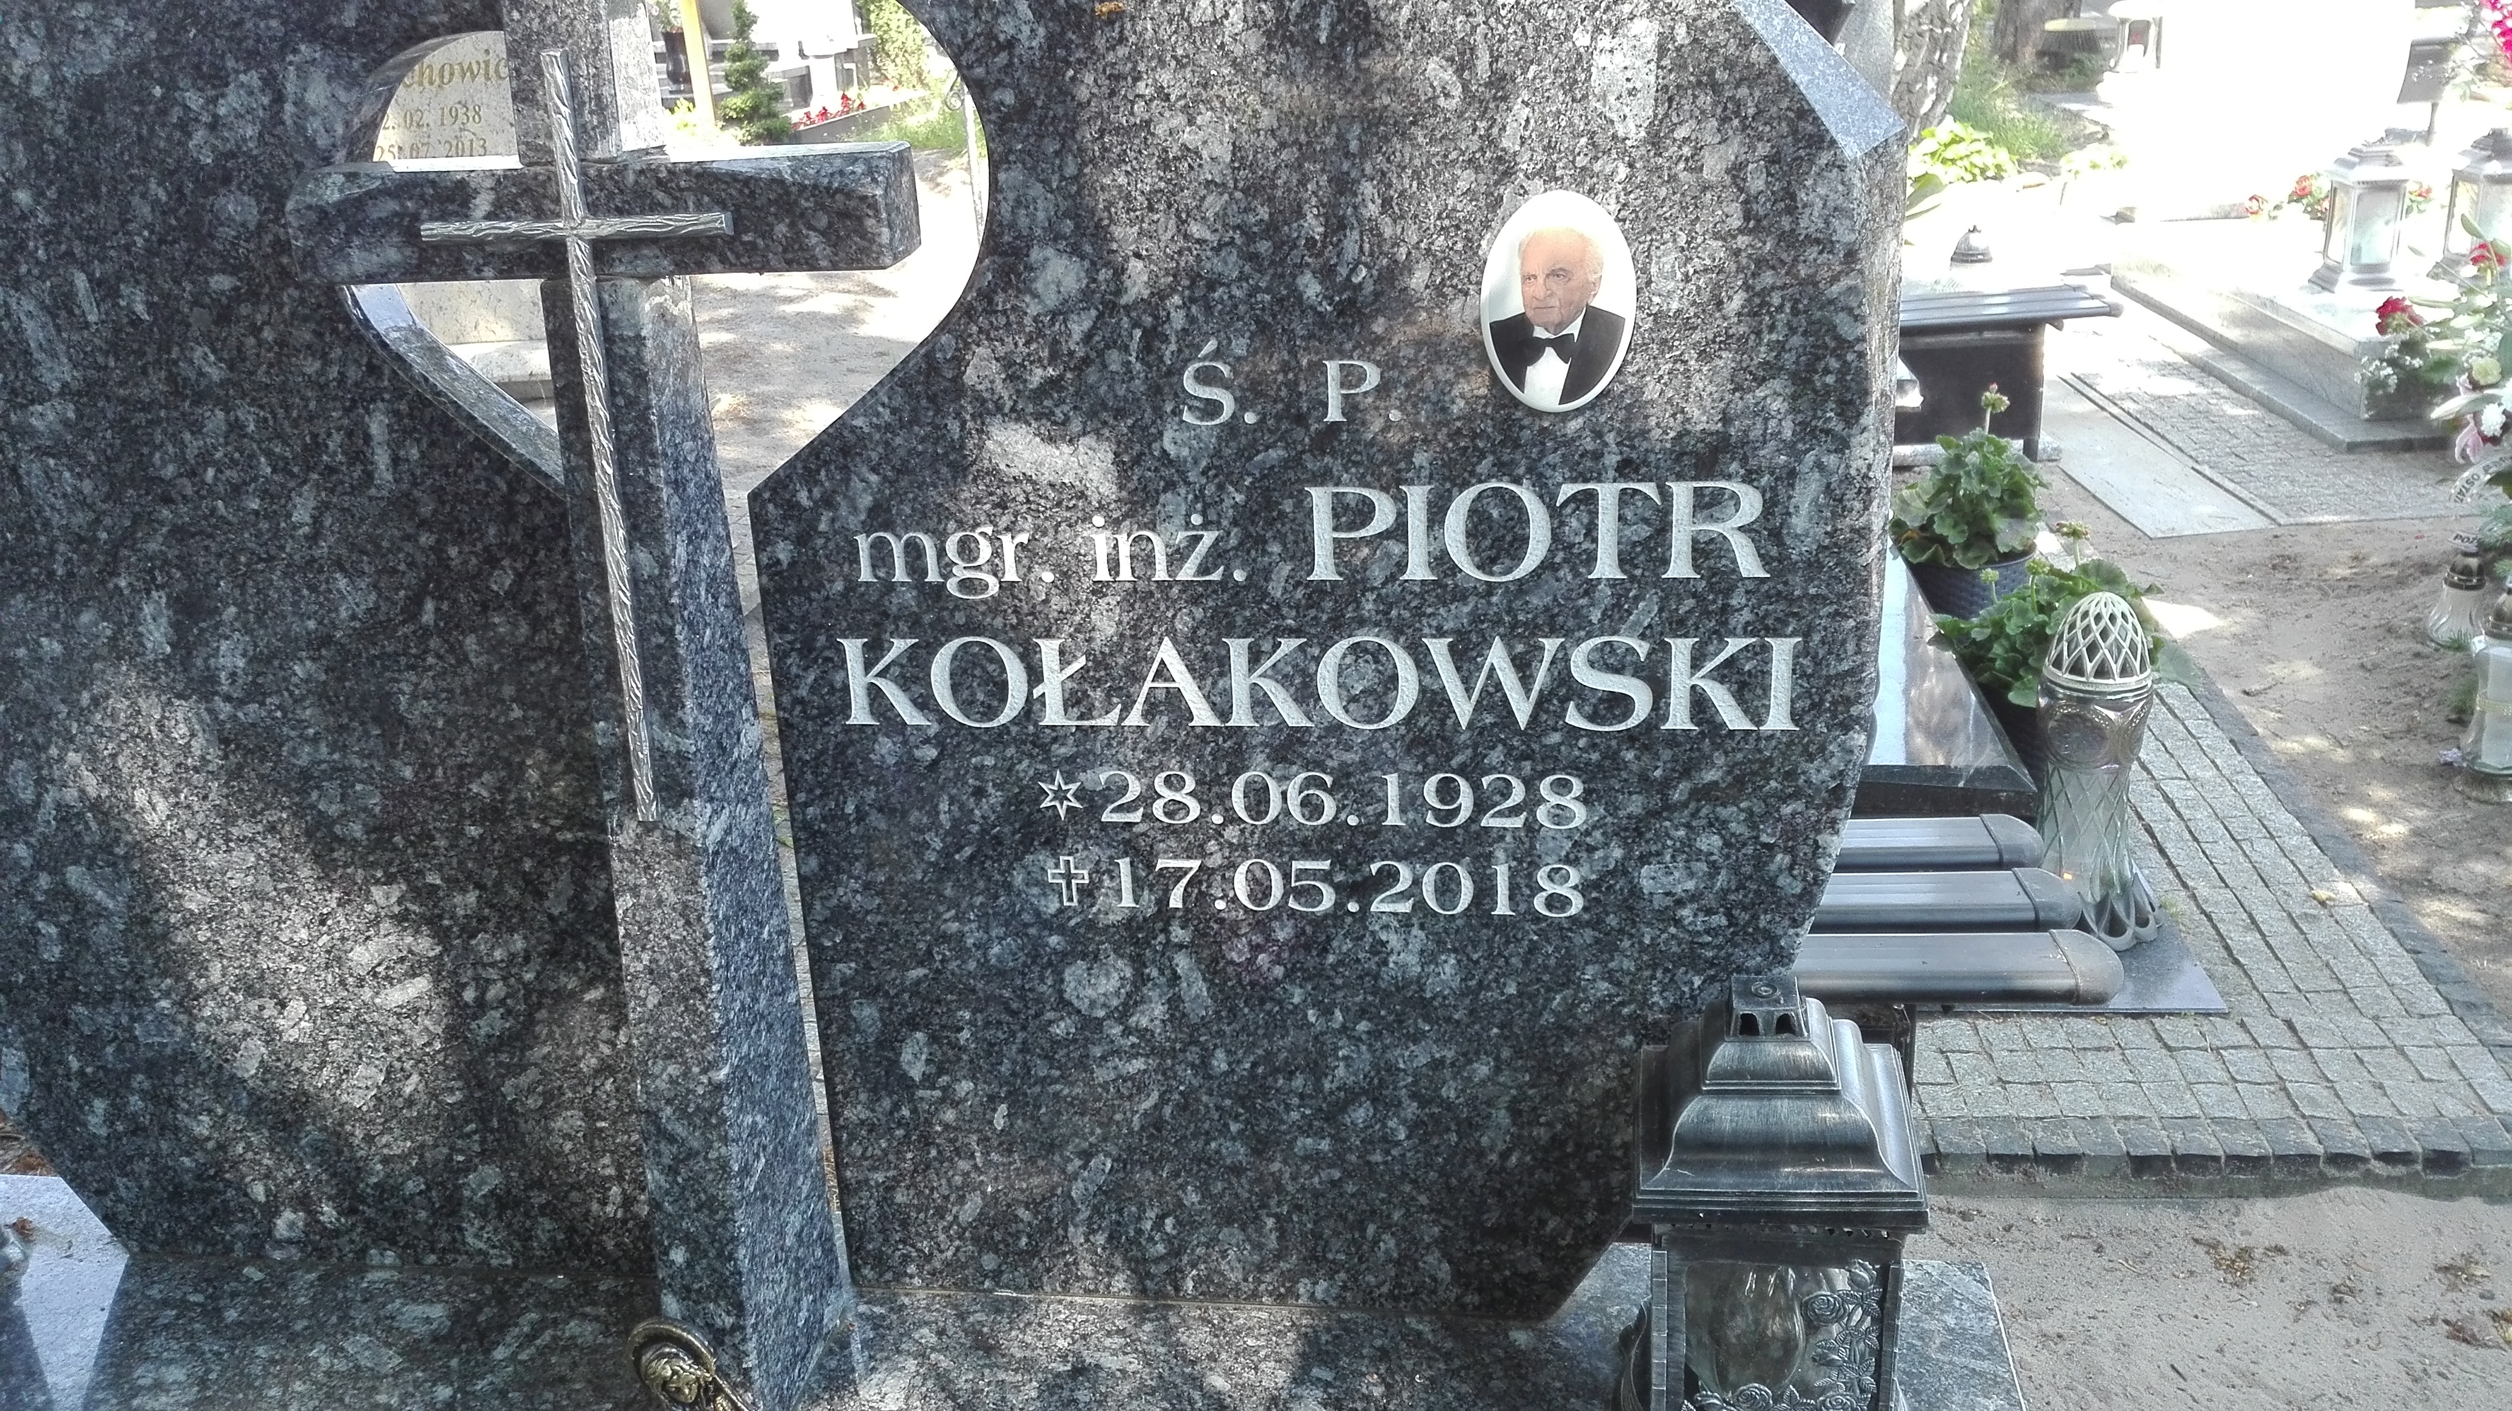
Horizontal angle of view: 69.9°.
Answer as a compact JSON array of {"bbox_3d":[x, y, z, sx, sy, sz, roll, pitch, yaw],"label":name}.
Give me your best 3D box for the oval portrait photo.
[{"bbox_3d":[0.187,-0.249,1.110,0.095,0.135,0.010,0,17,11],"label":"oval portrait photo"}]

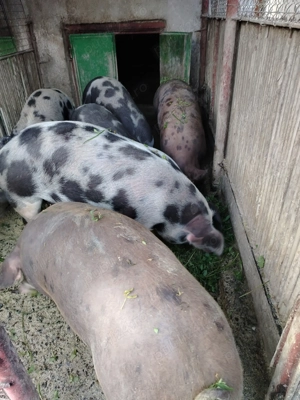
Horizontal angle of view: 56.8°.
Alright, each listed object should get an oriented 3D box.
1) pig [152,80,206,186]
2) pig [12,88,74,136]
[{"bbox_3d":[0.239,-0.545,2.353,0.375,0.750,1.462,-5,34,-2],"label":"pig"},{"bbox_3d":[-0.938,-0.507,2.439,0.394,0.725,1.350,-4,34,0],"label":"pig"}]

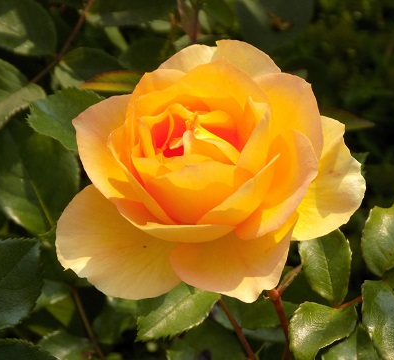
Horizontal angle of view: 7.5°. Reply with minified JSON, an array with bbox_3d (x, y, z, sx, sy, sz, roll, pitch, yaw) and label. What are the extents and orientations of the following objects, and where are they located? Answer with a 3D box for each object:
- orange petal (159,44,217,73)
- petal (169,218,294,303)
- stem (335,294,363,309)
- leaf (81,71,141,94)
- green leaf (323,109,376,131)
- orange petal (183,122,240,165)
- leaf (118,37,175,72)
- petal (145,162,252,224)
[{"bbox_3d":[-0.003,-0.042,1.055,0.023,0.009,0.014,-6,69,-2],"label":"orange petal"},{"bbox_3d":[0.012,0.027,1.020,0.042,0.013,0.031,8,71,3],"label":"petal"},{"bbox_3d":[0.053,0.042,1.045,0.011,0.002,0.002,-22,21,0],"label":"stem"},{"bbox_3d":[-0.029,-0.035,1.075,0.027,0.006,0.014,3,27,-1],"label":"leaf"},{"bbox_3d":[0.054,-0.022,1.085,0.025,0.006,0.013,13,27,-7],"label":"green leaf"},{"bbox_3d":[0.005,-0.012,1.018,0.019,0.015,0.010,-8,34,-2],"label":"orange petal"},{"bbox_3d":[-0.017,-0.045,1.100,0.025,0.008,0.017,0,60,0],"label":"leaf"},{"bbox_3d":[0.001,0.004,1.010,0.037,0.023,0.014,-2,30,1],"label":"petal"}]

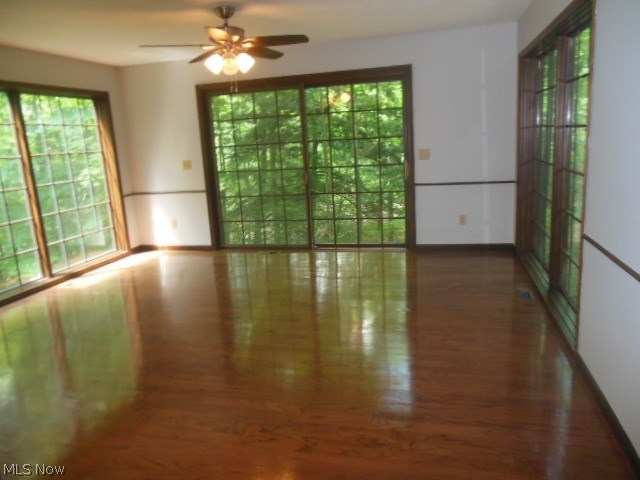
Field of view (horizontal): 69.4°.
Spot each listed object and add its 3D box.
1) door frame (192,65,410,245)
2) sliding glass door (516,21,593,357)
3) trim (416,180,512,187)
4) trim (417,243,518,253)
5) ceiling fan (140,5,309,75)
[{"bbox_3d":[-0.179,-0.903,5.684,2.639,2.100,0.140,0,13,15],"label":"door frame"},{"bbox_3d":[1.898,-0.616,3.836,0.140,2.100,2.478,0,13,15],"label":"sliding glass door"},{"bbox_3d":[1.640,-0.631,5.221,1.099,0.044,0.022,0,13,15],"label":"trim"},{"bbox_3d":[1.683,0.083,5.382,1.099,0.090,0.020,0,13,15],"label":"trim"},{"bbox_3d":[-0.728,-1.573,3.659,1.310,0.495,1.310,0,13,15],"label":"ceiling fan"}]

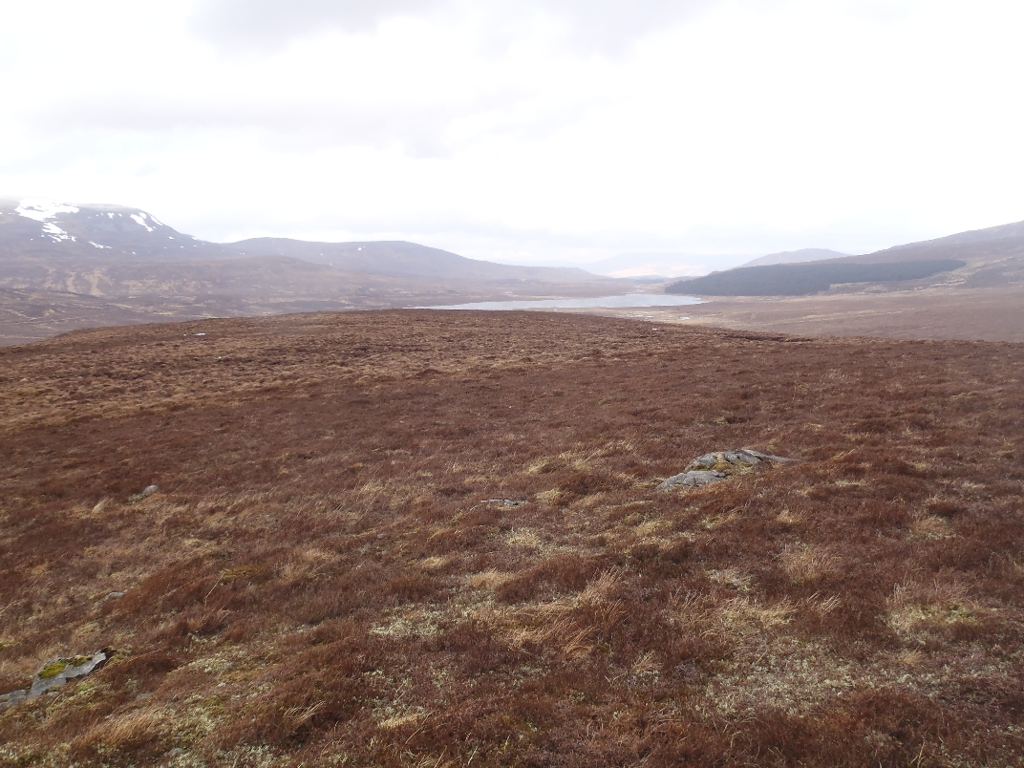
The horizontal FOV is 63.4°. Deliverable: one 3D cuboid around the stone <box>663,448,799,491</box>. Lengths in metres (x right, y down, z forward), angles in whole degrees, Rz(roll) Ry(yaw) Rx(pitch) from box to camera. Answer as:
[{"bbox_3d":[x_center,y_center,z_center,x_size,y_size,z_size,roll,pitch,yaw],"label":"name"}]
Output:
[{"bbox_3d":[2.029,0.795,7.700,1.240,0.270,0.750,-2,8,-15],"label":"stone"}]

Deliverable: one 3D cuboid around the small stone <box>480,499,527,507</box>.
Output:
[{"bbox_3d":[-0.059,0.980,6.800,0.360,0.060,0.190,-1,8,-5],"label":"small stone"}]

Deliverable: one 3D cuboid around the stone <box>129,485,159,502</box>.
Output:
[{"bbox_3d":[-3.379,1.012,7.600,0.250,0.120,0.190,-2,8,-15],"label":"stone"}]

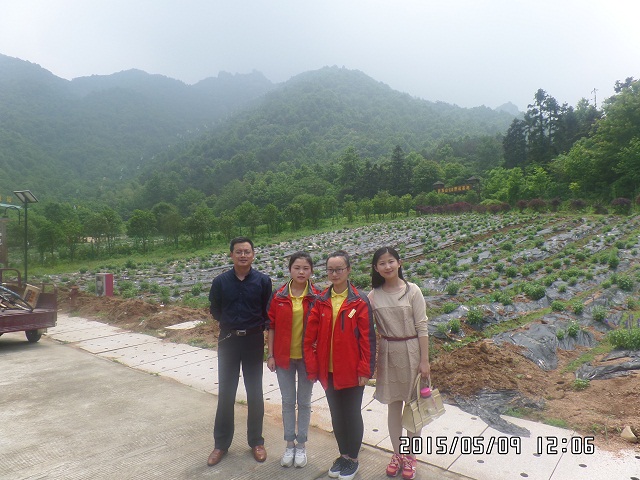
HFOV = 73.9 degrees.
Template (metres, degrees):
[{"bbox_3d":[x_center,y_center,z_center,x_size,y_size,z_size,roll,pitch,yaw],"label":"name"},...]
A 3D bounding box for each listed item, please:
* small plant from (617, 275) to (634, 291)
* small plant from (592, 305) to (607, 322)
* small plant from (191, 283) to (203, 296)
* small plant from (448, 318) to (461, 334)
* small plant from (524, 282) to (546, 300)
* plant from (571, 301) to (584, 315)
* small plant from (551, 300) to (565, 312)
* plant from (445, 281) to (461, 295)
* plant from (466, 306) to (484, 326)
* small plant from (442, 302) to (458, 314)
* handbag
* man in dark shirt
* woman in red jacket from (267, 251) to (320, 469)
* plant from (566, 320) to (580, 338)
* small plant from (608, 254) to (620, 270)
[{"bbox_3d":[5.532,0.770,7.700,0.319,0.284,0.319,-1,0,0],"label":"small plant"},{"bbox_3d":[4.075,1.072,6.200,0.200,0.257,0.200,-1,0,0],"label":"small plant"},{"bbox_3d":[-3.050,1.222,10.500,0.296,0.335,0.296,0,-1,0],"label":"small plant"},{"bbox_3d":[2.183,1.404,6.900,0.195,0.252,0.195,0,-1,0],"label":"small plant"},{"bbox_3d":[4.004,0.957,7.900,0.401,0.328,0.401,-1,0,0],"label":"small plant"},{"bbox_3d":[4.845,1.270,8.000,0.263,0.256,0.263,0,-1,0],"label":"plant"},{"bbox_3d":[4.524,1.267,8.100,0.267,0.222,0.267,0,-1,0],"label":"small plant"},{"bbox_3d":[2.680,0.961,8.600,0.317,0.277,0.317,-1,0,0],"label":"plant"},{"bbox_3d":[2.670,1.313,7.300,0.309,0.333,0.309,0,-1,0],"label":"plant"},{"bbox_3d":[2.517,1.321,8.200,0.309,0.225,0.309,0,-1,0],"label":"small plant"},{"bbox_3d":[0.728,1.107,3.030,0.320,0.370,0.140,-14,12,-34],"label":"handbag"},{"bbox_3d":[-0.613,0.845,3.270,0.500,1.720,0.330,-1,0,-7],"label":"man in dark shirt"},{"bbox_3d":[-0.185,0.897,3.220,0.450,1.620,0.300,0,-1,0],"label":"woman in red jacket"},{"bbox_3d":[3.339,1.179,5.600,0.181,0.232,0.181,-1,0,0],"label":"plant"},{"bbox_3d":[6.303,0.482,9.100,0.252,0.336,0.252,-1,0,0],"label":"small plant"}]

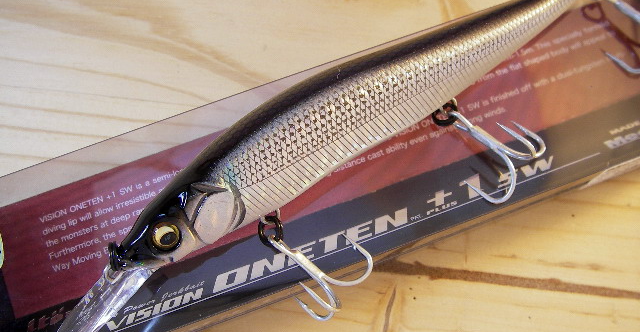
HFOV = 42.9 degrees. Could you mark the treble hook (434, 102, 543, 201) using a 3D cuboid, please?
[{"bbox_3d":[0.032,-0.004,0.163,0.022,0.017,0.015,36,92,6],"label":"treble hook"}]

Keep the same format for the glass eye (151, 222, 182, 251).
[{"bbox_3d":[-0.028,0.013,0.148,0.005,0.003,0.005,-27,111,0],"label":"glass eye"}]

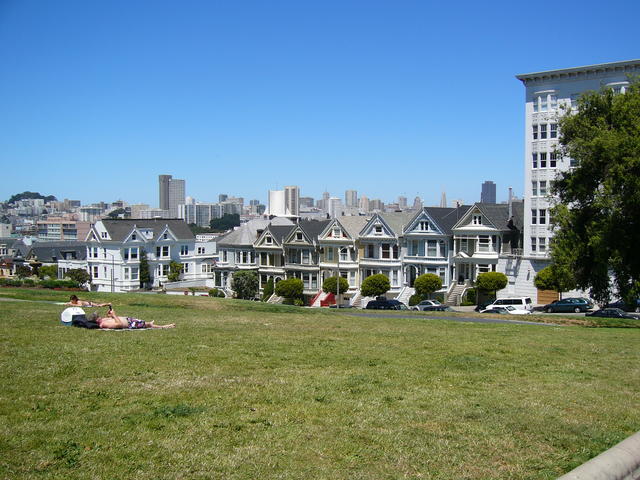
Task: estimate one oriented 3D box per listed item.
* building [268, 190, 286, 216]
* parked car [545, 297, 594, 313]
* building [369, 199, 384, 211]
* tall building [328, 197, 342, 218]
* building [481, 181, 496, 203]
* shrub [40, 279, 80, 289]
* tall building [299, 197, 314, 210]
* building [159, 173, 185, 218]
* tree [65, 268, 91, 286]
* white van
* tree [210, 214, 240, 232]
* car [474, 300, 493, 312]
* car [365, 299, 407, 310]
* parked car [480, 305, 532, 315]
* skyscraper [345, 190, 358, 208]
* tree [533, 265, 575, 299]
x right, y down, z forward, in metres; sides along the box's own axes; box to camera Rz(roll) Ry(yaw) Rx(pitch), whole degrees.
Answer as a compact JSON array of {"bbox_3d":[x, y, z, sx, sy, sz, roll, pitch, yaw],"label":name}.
[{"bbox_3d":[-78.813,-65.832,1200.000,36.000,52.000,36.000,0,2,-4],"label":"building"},{"bbox_3d":[27.143,7.157,70.759,4.850,1.480,1.830,-4,-1,40],"label":"parked car"},{"bbox_3d":[213.043,-122.547,2440.000,45.000,60.000,40.000,2,2,40],"label":"building"},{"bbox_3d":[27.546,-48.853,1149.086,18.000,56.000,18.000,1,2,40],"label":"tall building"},{"bbox_3d":[801.611,-159.087,3073.000,46.000,237.000,72.000,2,2,40],"label":"building"},{"bbox_3d":[-24.911,4.262,62.143,3.600,0.900,1.500,0,2,-14],"label":"shrub"},{"bbox_3d":[-33.380,-86.540,1600.000,34.000,38.000,34.000,2,2,40],"label":"tall building"},{"bbox_3d":[-266.203,-77.082,1160.000,33.000,80.000,33.000,2,2,40],"label":"building"},{"bbox_3d":[-41.799,6.715,112.000,4.500,3.700,4.300,-1,2,-20],"label":"tree"},{"bbox_3d":[20.850,7.328,71.830,4.800,1.850,1.860,-4,-1,40],"label":"white van"},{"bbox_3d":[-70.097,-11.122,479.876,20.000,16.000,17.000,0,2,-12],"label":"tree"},{"bbox_3d":[18.793,7.278,70.500,4.500,1.480,1.780,-4,-1,42],"label":"car"},{"bbox_3d":[8.212,8.116,76.107,4.900,1.780,1.920,-4,-1,40],"label":"car"},{"bbox_3d":[17.800,7.050,62.000,4.550,1.450,1.760,-4,-1,42],"label":"parked car"},{"bbox_3d":[100.603,-121.650,2097.428,26.000,78.000,26.000,1,2,40],"label":"skyscraper"},{"bbox_3d":[26.723,5.326,73.918,4.500,5.000,4.300,1,2,40],"label":"tree"}]

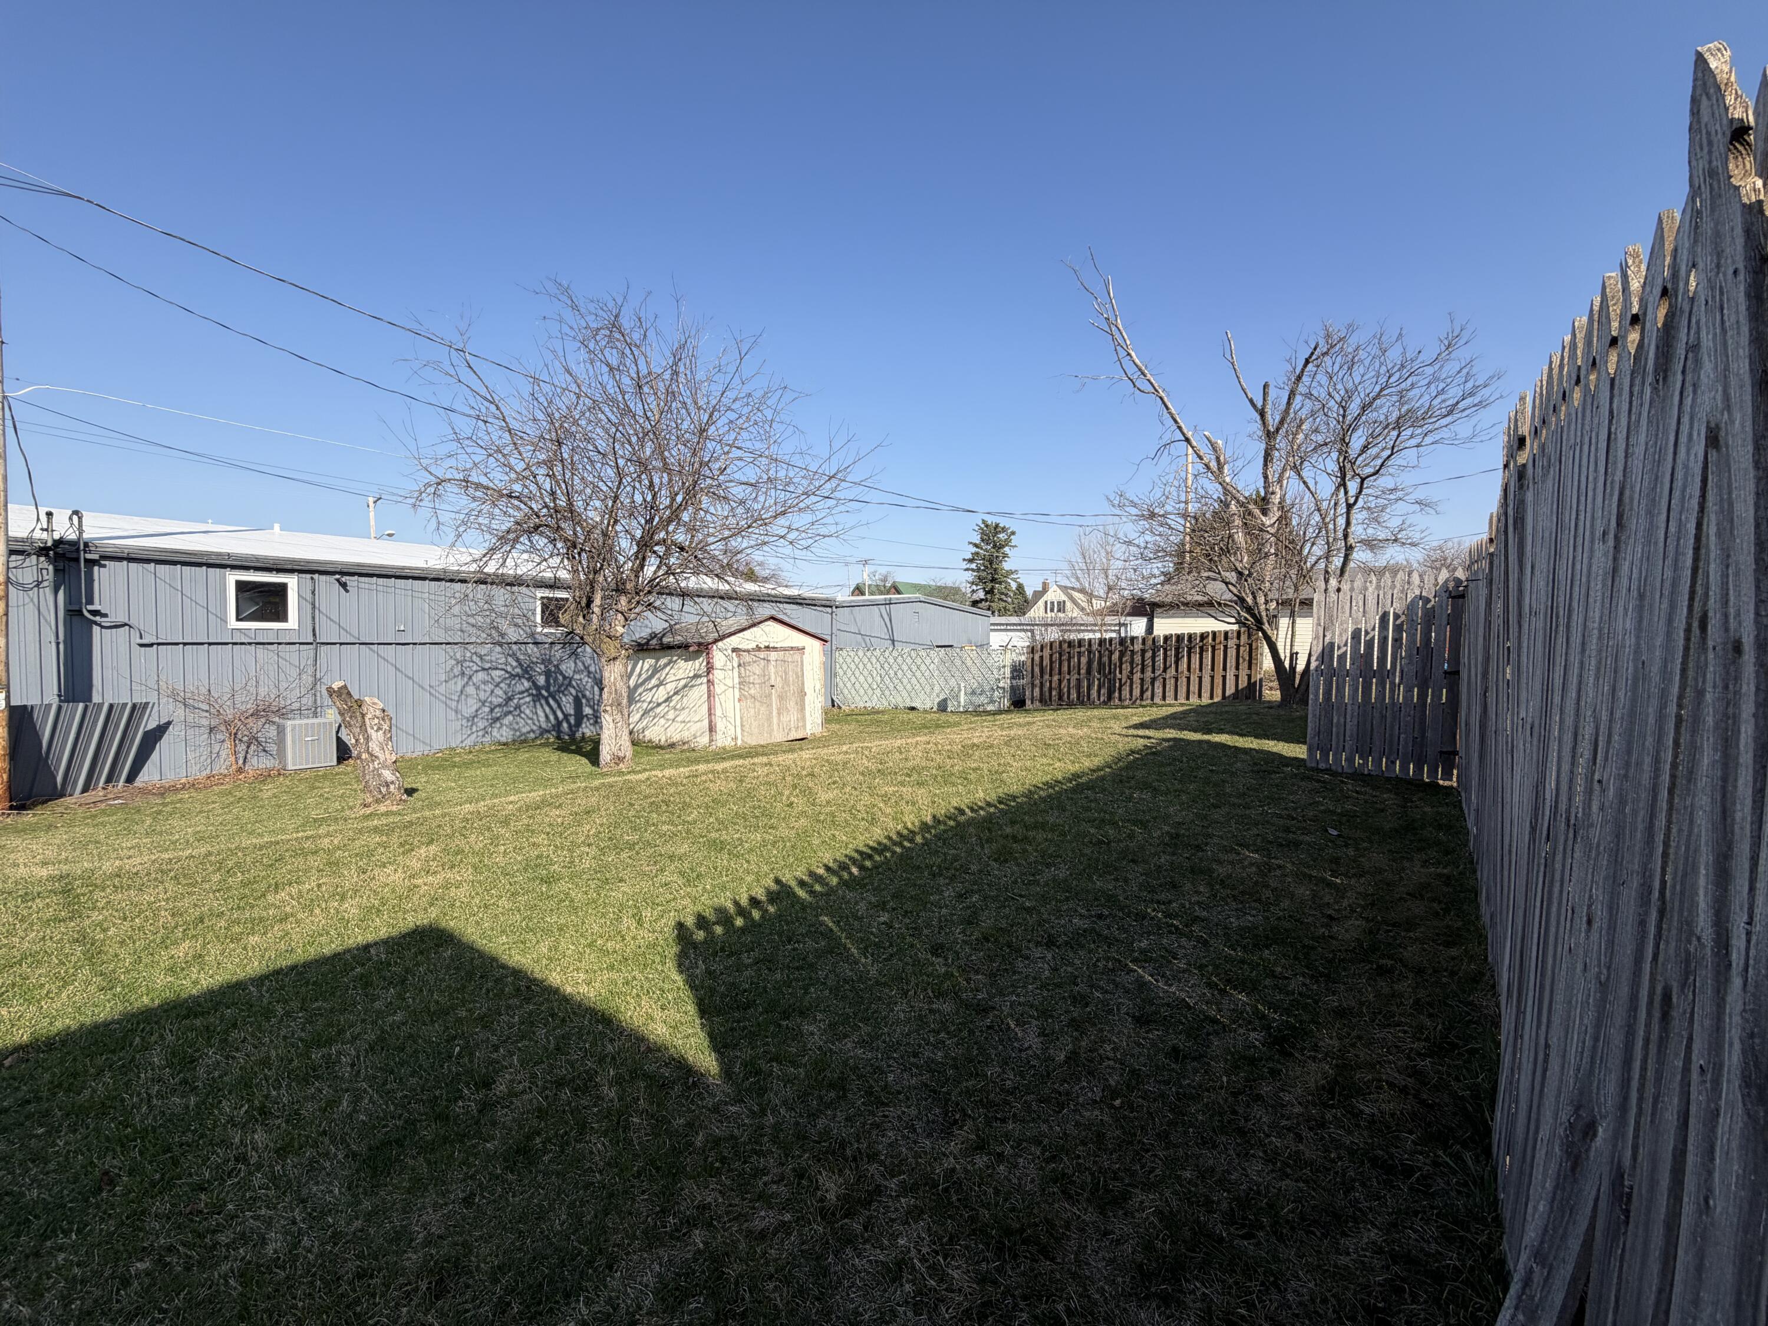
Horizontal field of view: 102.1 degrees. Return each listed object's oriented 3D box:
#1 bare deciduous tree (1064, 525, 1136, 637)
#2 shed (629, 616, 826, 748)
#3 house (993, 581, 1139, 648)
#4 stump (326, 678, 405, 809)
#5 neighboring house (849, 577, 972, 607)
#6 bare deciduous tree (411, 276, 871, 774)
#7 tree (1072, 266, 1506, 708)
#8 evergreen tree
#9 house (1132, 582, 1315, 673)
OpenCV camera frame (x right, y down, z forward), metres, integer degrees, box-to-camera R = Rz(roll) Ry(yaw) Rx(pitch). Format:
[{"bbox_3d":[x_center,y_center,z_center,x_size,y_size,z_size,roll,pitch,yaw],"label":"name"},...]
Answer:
[{"bbox_3d":[8.232,-2.483,26.904,2.700,5.800,2.600,0,2,0],"label":"bare deciduous tree"},{"bbox_3d":[-2.988,0.220,13.477,2.500,2.220,2.700,2,2,37],"label":"shed"},{"bbox_3d":[14.499,-3.710,56.890,10.000,6.700,11.000,2,2,37],"label":"house"},{"bbox_3d":[-5.454,0.831,7.529,0.740,1.270,0.520,-1,2,-36],"label":"stump"},{"bbox_3d":[3.340,-5.357,85.140,11.000,8.500,15.000,2,2,37],"label":"neighboring house"},{"bbox_3d":[-3.206,-1.824,9.793,5.800,6.500,5.500,0,2,-18],"label":"bare deciduous tree"},{"bbox_3d":[7.217,-3.425,13.463,7.100,8.300,6.000,1,2,28],"label":"tree"},{"bbox_3d":[8.828,-6.045,57.815,4.800,11.200,4.700,0,2,0],"label":"evergreen tree"},{"bbox_3d":[15.263,-1.768,27.234,7.600,3.900,7.000,2,2,37],"label":"house"}]

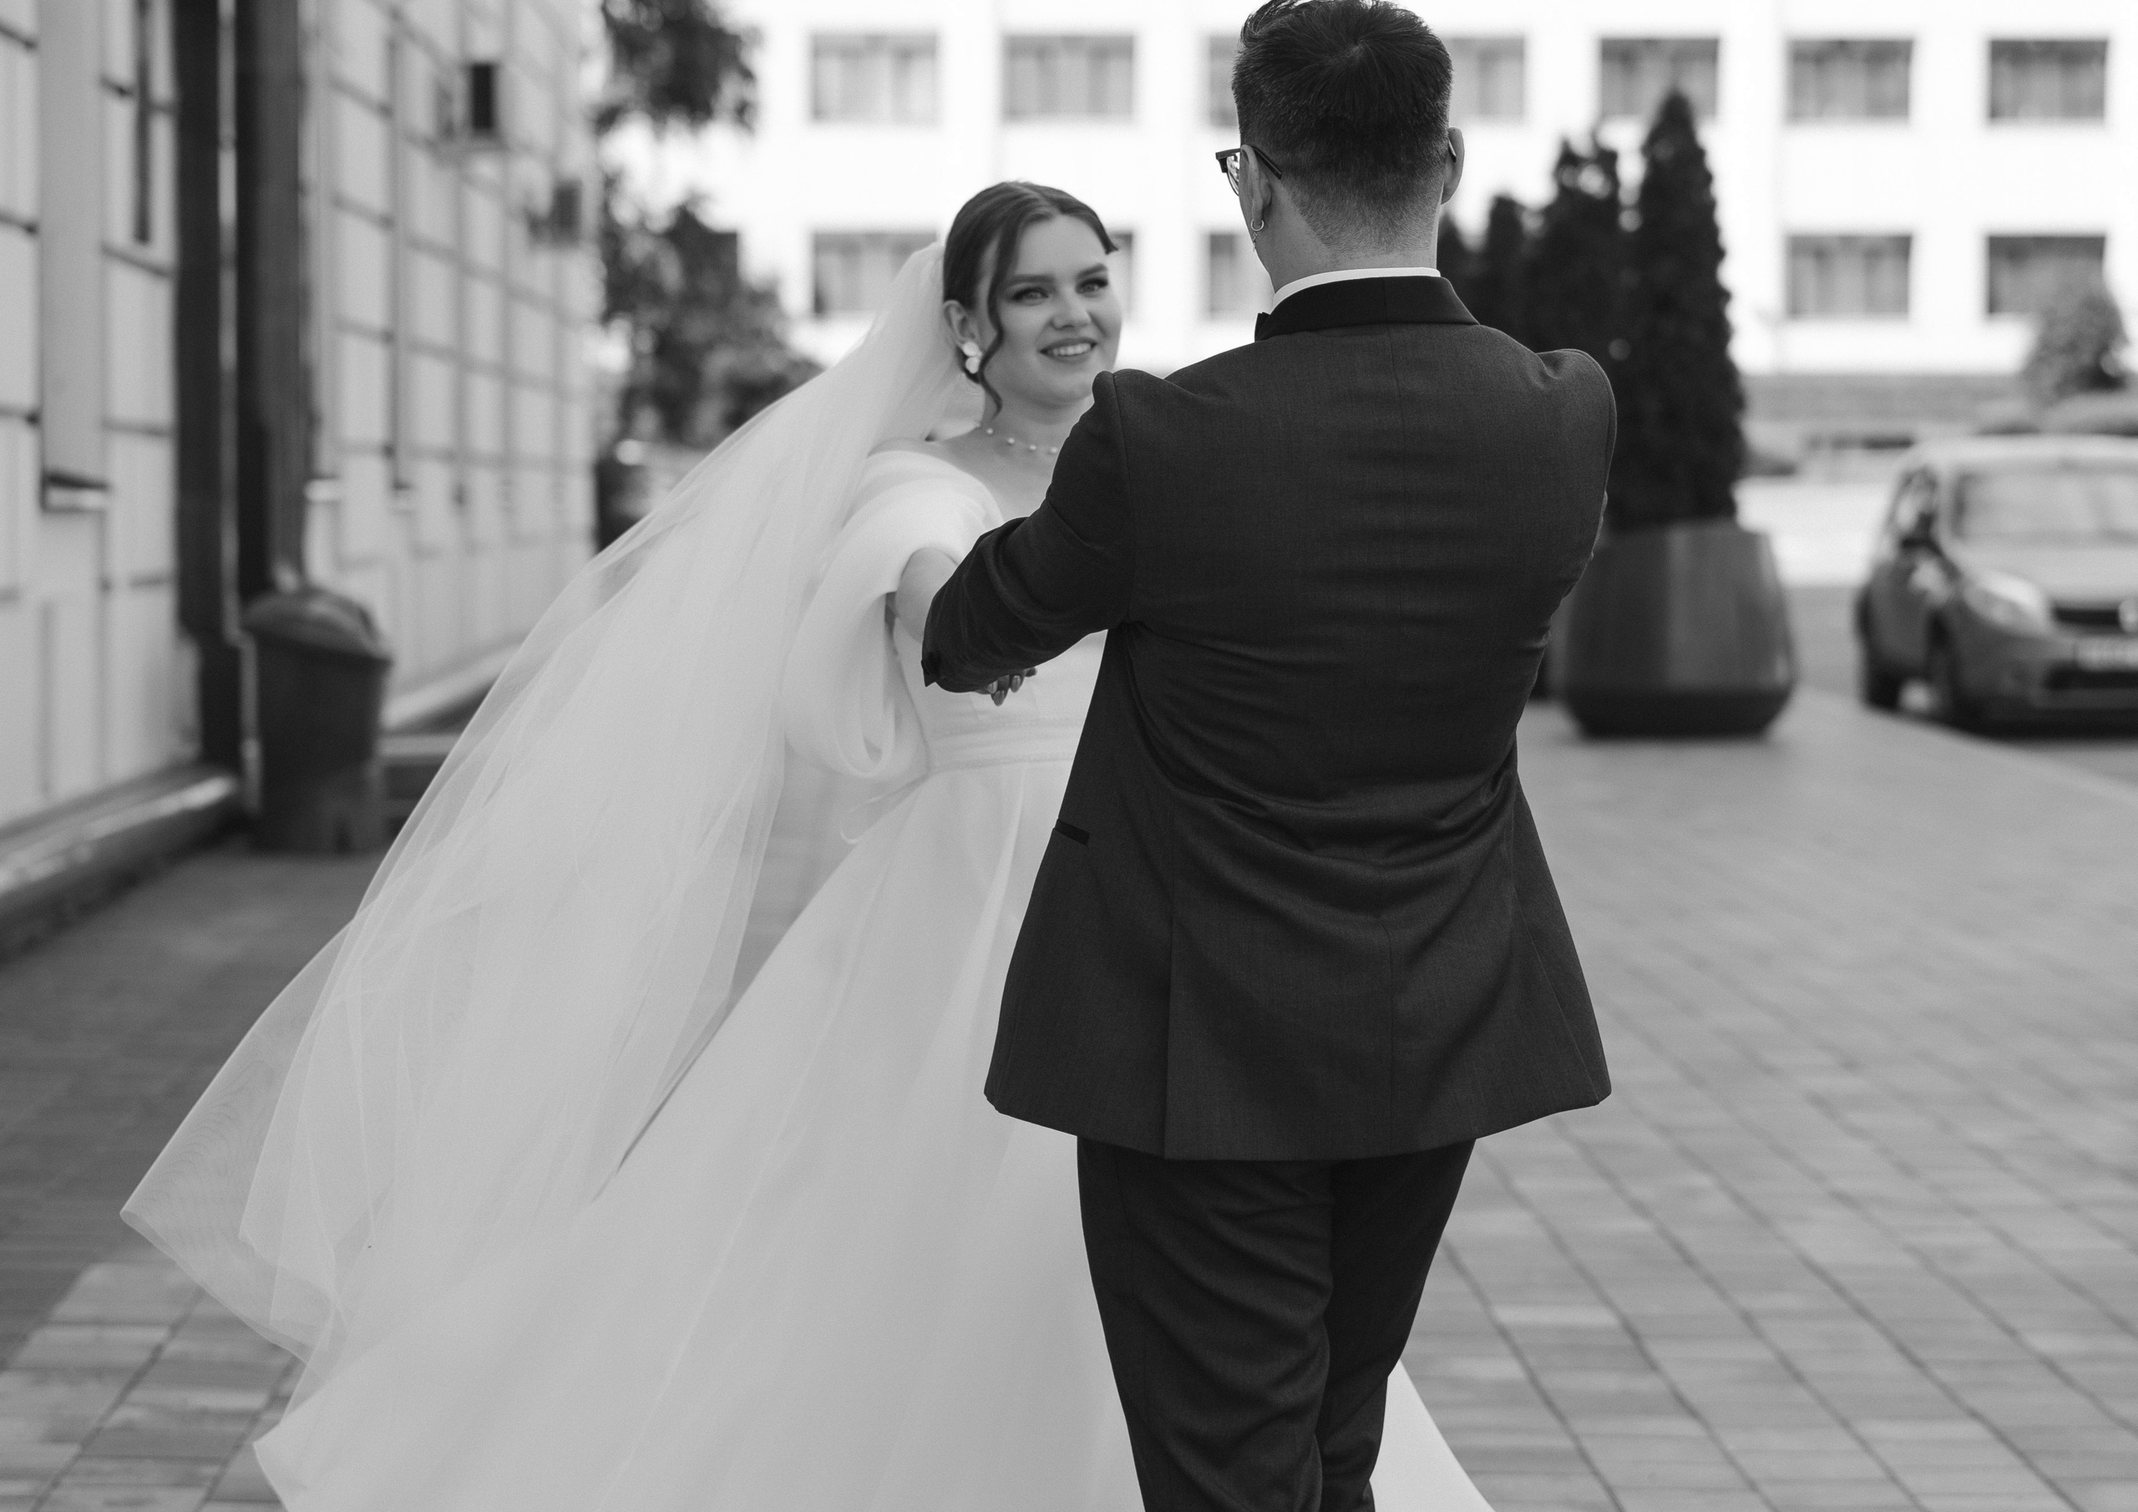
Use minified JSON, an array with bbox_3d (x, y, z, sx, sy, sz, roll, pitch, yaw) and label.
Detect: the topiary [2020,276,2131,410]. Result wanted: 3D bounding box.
[{"bbox_3d":[11.723,-4.300,57.000,1.300,2.700,1.300,0,4,-2],"label":"topiary"}]

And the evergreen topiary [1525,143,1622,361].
[{"bbox_3d":[2.693,-2.276,25.800,0.660,1.980,0.660,0,4,-2],"label":"evergreen topiary"}]

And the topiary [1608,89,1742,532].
[{"bbox_3d":[2.835,-2.090,22.900,0.650,2.080,0.650,0,4,-2],"label":"topiary"}]

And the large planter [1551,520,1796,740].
[{"bbox_3d":[2.836,-0.612,23.000,1.140,0.990,1.140,0,4,-2],"label":"large planter"}]

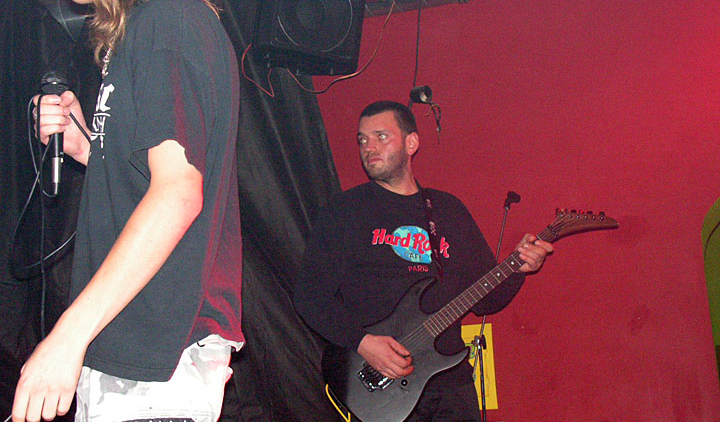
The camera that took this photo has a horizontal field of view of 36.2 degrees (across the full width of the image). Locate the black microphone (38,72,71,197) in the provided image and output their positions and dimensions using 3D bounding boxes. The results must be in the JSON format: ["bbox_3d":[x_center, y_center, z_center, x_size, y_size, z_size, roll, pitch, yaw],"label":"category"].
[{"bbox_3d":[-0.560,-0.143,2.030,0.052,0.228,0.052,-3,-8,-1],"label":"black microphone"}]

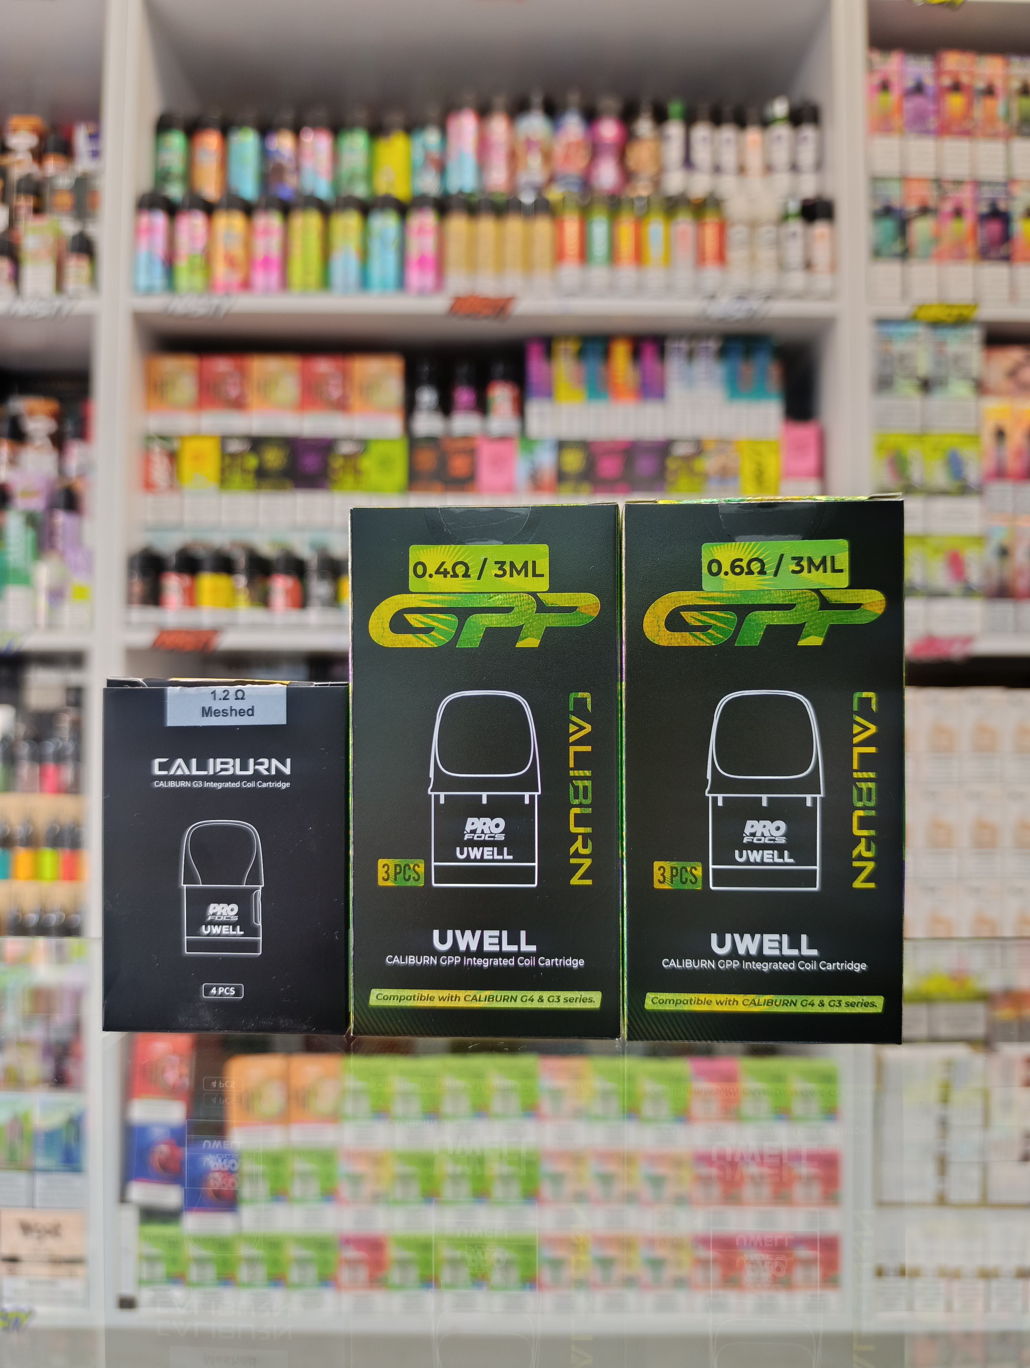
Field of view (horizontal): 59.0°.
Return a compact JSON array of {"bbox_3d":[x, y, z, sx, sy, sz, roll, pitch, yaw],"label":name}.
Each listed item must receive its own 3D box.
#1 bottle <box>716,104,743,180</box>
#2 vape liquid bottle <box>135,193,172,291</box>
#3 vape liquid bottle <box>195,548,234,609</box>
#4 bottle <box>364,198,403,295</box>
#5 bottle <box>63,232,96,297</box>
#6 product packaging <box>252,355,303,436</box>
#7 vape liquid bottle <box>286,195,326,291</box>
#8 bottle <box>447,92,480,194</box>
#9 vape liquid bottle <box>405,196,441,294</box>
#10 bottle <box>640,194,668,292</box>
[{"bbox_3d":[0.222,-0.547,0.942,0.027,0.097,0.027,0,-2,0],"label":"bottle"},{"bbox_3d":[-0.401,-0.481,1.008,0.038,0.114,0.038,0,-2,0],"label":"vape liquid bottle"},{"bbox_3d":[-0.297,-0.102,0.900,0.036,0.063,0.036,0,-2,0],"label":"vape liquid bottle"},{"bbox_3d":[-0.135,-0.454,0.940,0.037,0.100,0.037,0,-1,0],"label":"bottle"},{"bbox_3d":[-0.430,-0.410,0.900,0.030,0.069,0.030,0,-2,0],"label":"bottle"},{"bbox_3d":[-0.255,-0.309,0.989,0.056,0.087,0.027,0,-1,0],"label":"product packaging"},{"bbox_3d":[-0.211,-0.431,0.917,0.037,0.109,0.037,0,-2,0],"label":"vape liquid bottle"},{"bbox_3d":[-0.054,-0.558,0.957,0.035,0.112,0.035,0,-2,0],"label":"bottle"},{"bbox_3d":[-0.102,-0.481,1.008,0.038,0.114,0.038,0,-2,0],"label":"vape liquid bottle"},{"bbox_3d":[0.138,-0.428,0.900,0.028,0.105,0.028,0,-2,0],"label":"bottle"}]

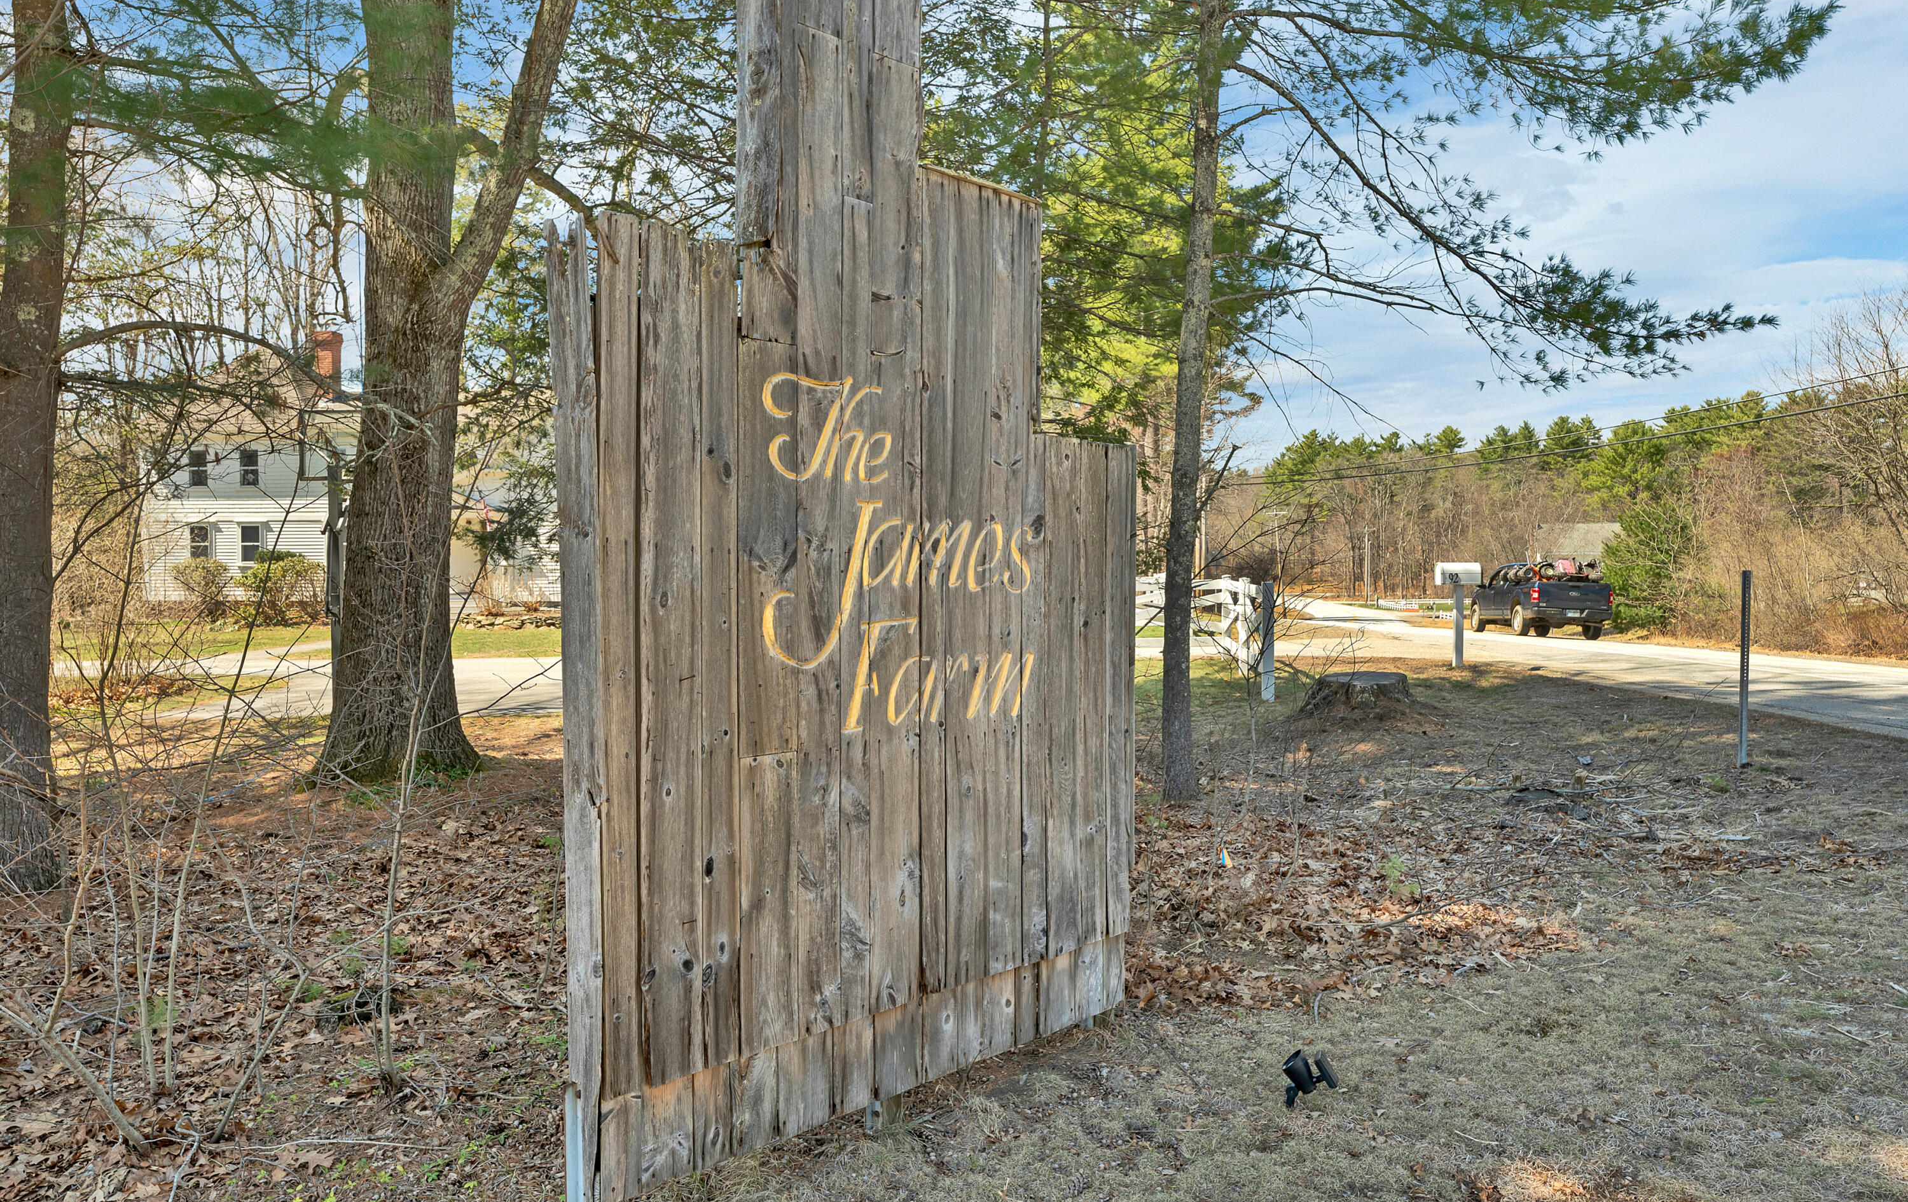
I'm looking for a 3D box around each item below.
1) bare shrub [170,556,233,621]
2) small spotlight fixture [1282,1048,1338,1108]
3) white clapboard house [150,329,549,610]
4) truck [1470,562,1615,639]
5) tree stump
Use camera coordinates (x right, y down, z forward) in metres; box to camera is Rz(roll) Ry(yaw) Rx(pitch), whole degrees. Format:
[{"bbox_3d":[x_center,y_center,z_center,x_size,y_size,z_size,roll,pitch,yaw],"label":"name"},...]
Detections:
[{"bbox_3d":[-24.300,-0.420,41.000,2.000,2.000,1.900,0,2,0],"label":"bare shrub"},{"bbox_3d":[0.940,1.260,3.350,0.130,0.145,0.095,1,2,30],"label":"small spotlight fixture"},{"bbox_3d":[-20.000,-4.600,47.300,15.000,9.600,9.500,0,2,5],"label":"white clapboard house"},{"bbox_3d":[16.000,0.000,35.100,2.050,1.970,5.850,2,1,6],"label":"truck"},{"bbox_3d":[3.780,0.870,12.000,1.050,0.370,1.000,0,2,0],"label":"tree stump"}]

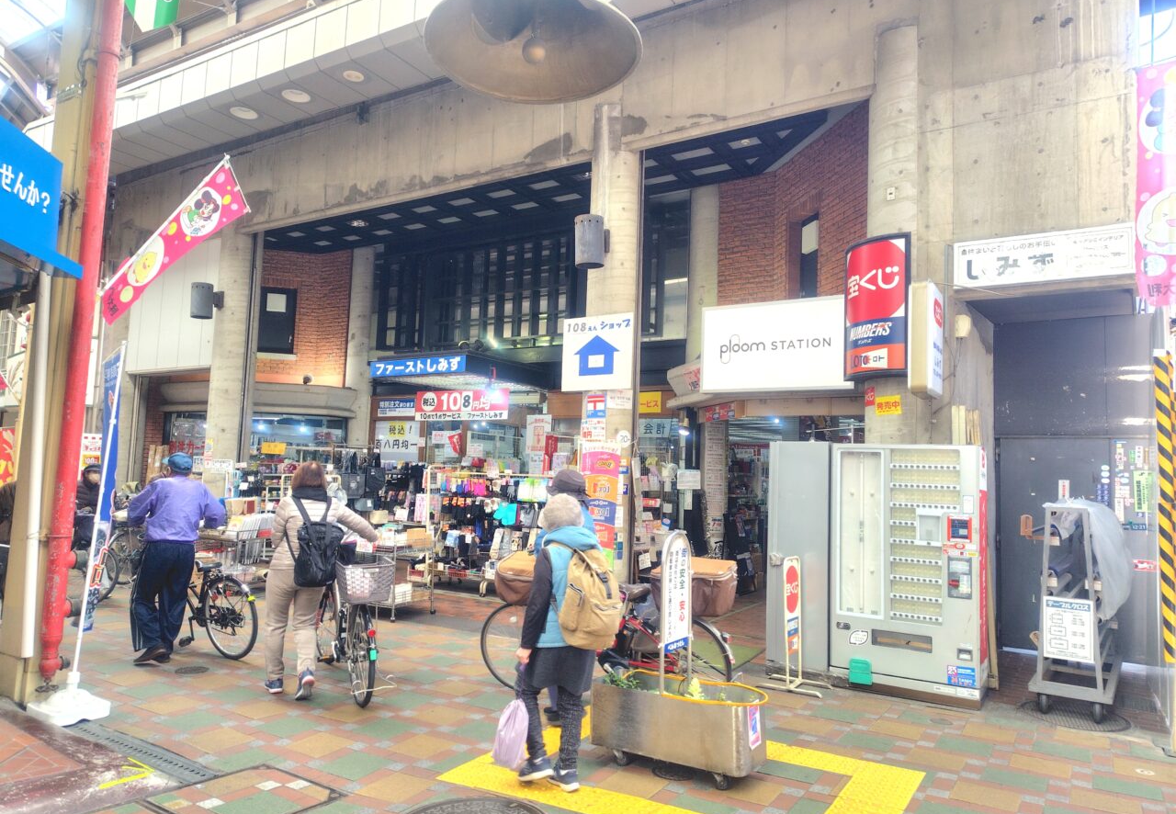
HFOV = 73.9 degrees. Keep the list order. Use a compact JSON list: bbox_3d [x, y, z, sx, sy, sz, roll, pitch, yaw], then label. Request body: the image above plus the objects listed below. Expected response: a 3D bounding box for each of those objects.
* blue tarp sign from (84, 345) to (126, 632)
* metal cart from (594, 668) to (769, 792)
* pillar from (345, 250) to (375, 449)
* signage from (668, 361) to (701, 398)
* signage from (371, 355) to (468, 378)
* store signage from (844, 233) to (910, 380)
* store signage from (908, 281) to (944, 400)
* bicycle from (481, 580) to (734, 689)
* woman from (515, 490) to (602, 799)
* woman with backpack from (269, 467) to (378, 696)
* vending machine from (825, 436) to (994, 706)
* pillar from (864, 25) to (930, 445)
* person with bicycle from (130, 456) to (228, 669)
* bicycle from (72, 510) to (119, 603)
[{"bbox_3d":[-3.207,0.510,5.171,0.200,1.850,0.580,4,-6,-22],"label":"blue tarp sign"},{"bbox_3d":[0.471,1.722,4.201,0.950,0.430,0.450,-1,-6,32],"label":"metal cart"},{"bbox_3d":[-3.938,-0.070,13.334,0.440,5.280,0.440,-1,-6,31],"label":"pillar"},{"bbox_3d":[1.133,-0.338,9.189,0.220,0.380,0.850,3,-5,-14],"label":"signage"},{"bbox_3d":[-2.084,-0.491,9.614,1.580,0.210,0.100,-1,-6,32],"label":"signage"},{"bbox_3d":[2.480,-0.861,6.750,0.250,1.170,0.620,6,-6,-39],"label":"store signage"},{"bbox_3d":[2.729,-0.523,6.312,0.160,0.830,0.550,-1,-6,32],"label":"store signage"},{"bbox_3d":[0.105,1.542,5.355,1.780,1.000,0.520,0,-5,20],"label":"bicycle"},{"bbox_3d":[-0.128,1.170,3.991,0.480,1.450,0.480,-2,-6,38],"label":"woman"},{"bbox_3d":[-1.867,1.189,5.477,0.700,1.570,0.520,4,-5,-25],"label":"woman with backpack"},{"bbox_3d":[2.477,1.232,6.029,1.030,1.820,0.640,-1,-6,31],"label":"vending machine"},{"bbox_3d":[2.867,-0.615,7.225,0.520,5.740,0.520,-1,-6,31],"label":"pillar"},{"bbox_3d":[-3.194,1.162,6.096,0.660,1.590,0.550,7,-7,-44],"label":"person with bicycle"},{"bbox_3d":[-5.736,1.552,8.402,1.700,1.040,0.560,-1,-6,27],"label":"bicycle"}]

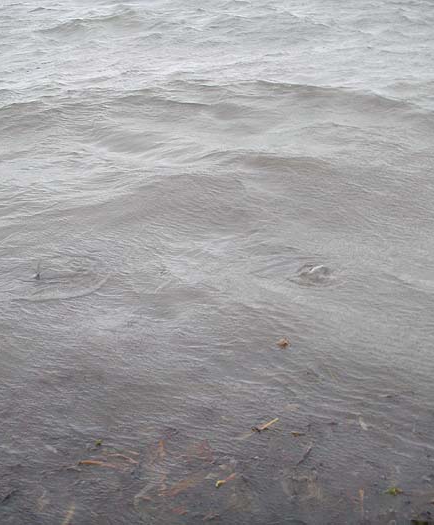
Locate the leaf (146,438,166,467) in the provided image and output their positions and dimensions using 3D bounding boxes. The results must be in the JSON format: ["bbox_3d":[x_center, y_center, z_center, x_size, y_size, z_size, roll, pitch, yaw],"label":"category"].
[{"bbox_3d":[-0.171,0.537,2.176,0.030,0.008,0.112,8,29,15],"label":"leaf"}]

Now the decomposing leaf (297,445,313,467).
[{"bbox_3d":[0.250,0.543,2.165,0.014,0.008,0.095,16,32,27],"label":"decomposing leaf"}]

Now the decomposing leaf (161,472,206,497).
[{"bbox_3d":[-0.089,0.596,2.063,0.140,0.010,0.030,-18,33,-30],"label":"decomposing leaf"}]

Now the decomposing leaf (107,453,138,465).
[{"bbox_3d":[-0.264,0.551,2.151,0.102,0.008,0.018,9,29,17],"label":"decomposing leaf"}]

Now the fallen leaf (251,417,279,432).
[{"bbox_3d":[0.146,0.480,2.279,0.102,0.012,0.018,-18,33,-31],"label":"fallen leaf"}]

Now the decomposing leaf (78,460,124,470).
[{"bbox_3d":[-0.321,0.563,2.126,0.131,0.009,0.018,6,29,11],"label":"decomposing leaf"}]

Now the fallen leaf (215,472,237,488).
[{"bbox_3d":[0.026,0.589,2.078,0.074,0.010,0.018,-21,35,-34],"label":"fallen leaf"}]

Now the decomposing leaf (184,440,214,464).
[{"bbox_3d":[-0.051,0.538,2.172,0.104,0.010,0.060,23,36,36],"label":"decomposing leaf"}]

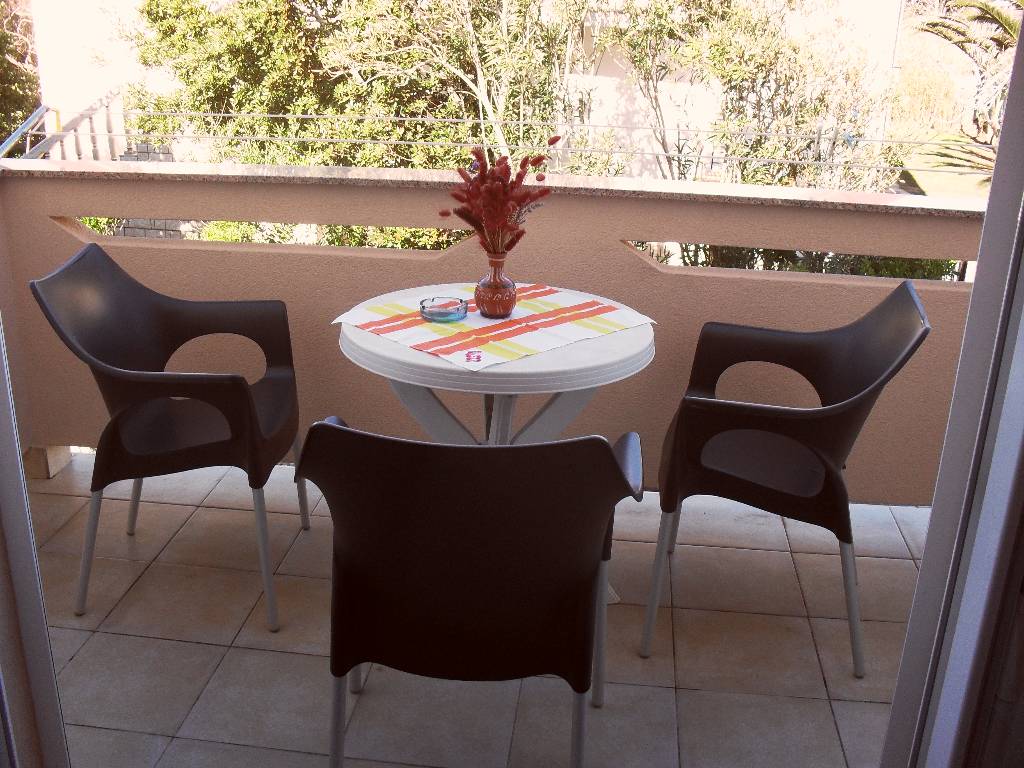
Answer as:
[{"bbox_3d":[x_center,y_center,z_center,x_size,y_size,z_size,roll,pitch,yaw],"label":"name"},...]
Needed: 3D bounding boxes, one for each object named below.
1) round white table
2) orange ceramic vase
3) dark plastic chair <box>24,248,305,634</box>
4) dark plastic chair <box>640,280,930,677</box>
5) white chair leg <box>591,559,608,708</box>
[{"bbox_3d":[-0.036,0.197,2.438,0.700,0.720,0.700,2,20,-1],"label":"round white table"},{"bbox_3d":[-0.027,-0.224,2.331,0.095,0.141,0.095,4,20,5],"label":"orange ceramic vase"},{"bbox_3d":[-0.789,0.101,2.500,0.515,0.815,0.590,1,20,-3],"label":"dark plastic chair"},{"bbox_3d":[0.615,0.183,2.394,0.515,0.815,0.590,7,21,13],"label":"dark plastic chair"},{"bbox_3d":[0.183,0.514,2.108,0.026,0.366,0.026,2,24,3],"label":"white chair leg"}]

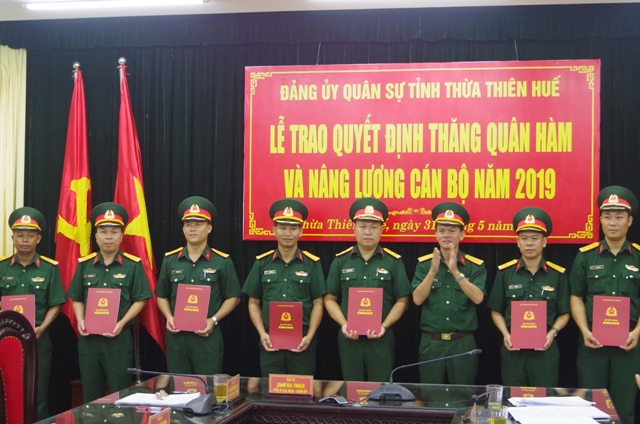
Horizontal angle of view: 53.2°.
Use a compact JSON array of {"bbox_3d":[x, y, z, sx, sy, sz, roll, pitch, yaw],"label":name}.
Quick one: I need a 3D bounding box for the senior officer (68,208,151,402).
[{"bbox_3d":[-1.397,0.790,4.240,0.550,1.710,0.380,0,-1,-3],"label":"senior officer"}]

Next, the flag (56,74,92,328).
[{"bbox_3d":[-1.864,-0.087,4.850,0.270,2.000,0.230,0,-1,6],"label":"flag"}]

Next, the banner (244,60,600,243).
[{"bbox_3d":[0.787,-0.474,5.130,2.820,1.430,0.040,0,-1,6],"label":"banner"}]

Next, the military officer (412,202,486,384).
[{"bbox_3d":[0.821,0.800,4.050,0.490,1.720,0.420,0,-1,13],"label":"military officer"}]

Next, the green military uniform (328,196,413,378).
[{"bbox_3d":[0.324,0.788,4.270,0.540,1.750,0.340,0,-1,6],"label":"green military uniform"}]

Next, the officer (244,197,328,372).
[{"bbox_3d":[-0.232,0.785,4.180,0.540,1.740,0.380,0,-1,1],"label":"officer"}]

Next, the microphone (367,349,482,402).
[{"bbox_3d":[0.479,0.750,2.930,0.510,0.240,0.160,0,-1,6],"label":"microphone"}]

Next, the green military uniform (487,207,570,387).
[{"bbox_3d":[1.342,0.822,4.140,0.520,1.700,0.340,0,-1,6],"label":"green military uniform"}]

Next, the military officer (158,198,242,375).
[{"bbox_3d":[-0.807,0.772,4.240,0.560,1.750,0.380,0,-1,3],"label":"military officer"}]

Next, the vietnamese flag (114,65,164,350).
[{"bbox_3d":[-1.342,-0.048,4.750,0.360,2.130,0.250,0,-1,6],"label":"vietnamese flag"}]

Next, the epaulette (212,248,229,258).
[{"bbox_3d":[-0.662,0.276,4.250,0.130,0.022,0.050,24,24,3],"label":"epaulette"}]

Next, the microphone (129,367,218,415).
[{"bbox_3d":[-0.651,0.775,2.820,0.440,0.150,0.190,0,-1,18],"label":"microphone"}]

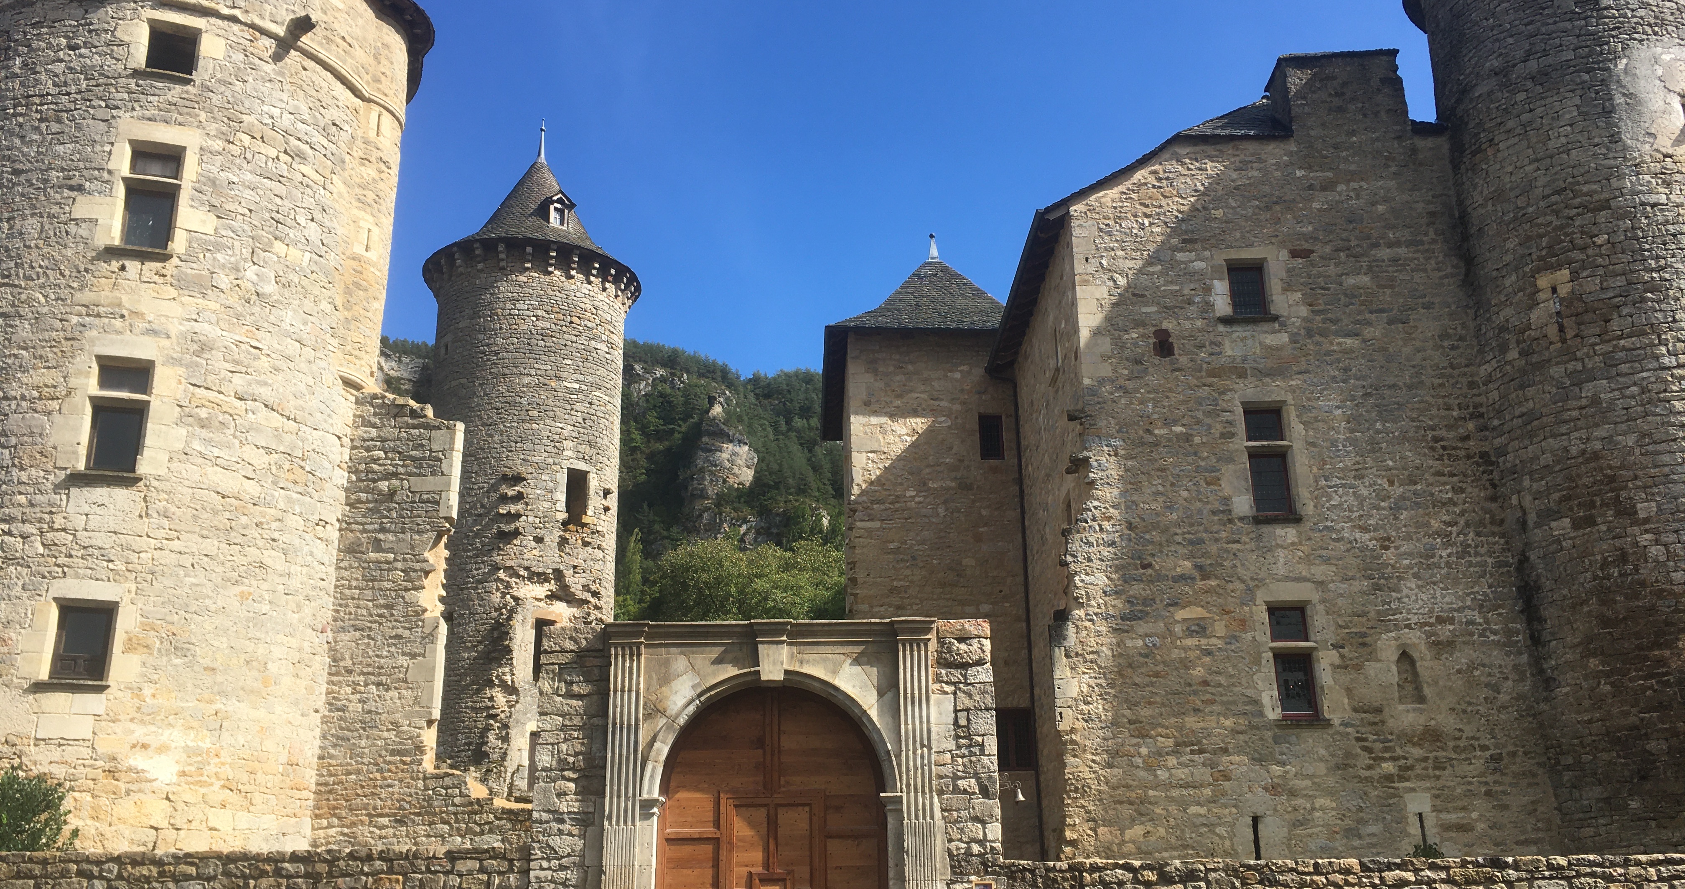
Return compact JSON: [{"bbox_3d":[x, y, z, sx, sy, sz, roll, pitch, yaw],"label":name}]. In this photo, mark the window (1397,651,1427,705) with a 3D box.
[{"bbox_3d":[9.895,4.056,24.592,0.503,0.940,0.250,-1,-19,0],"label":"window"}]

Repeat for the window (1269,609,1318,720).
[{"bbox_3d":[7.897,3.798,24.693,0.758,1.987,0.250,-1,-19,0],"label":"window"}]

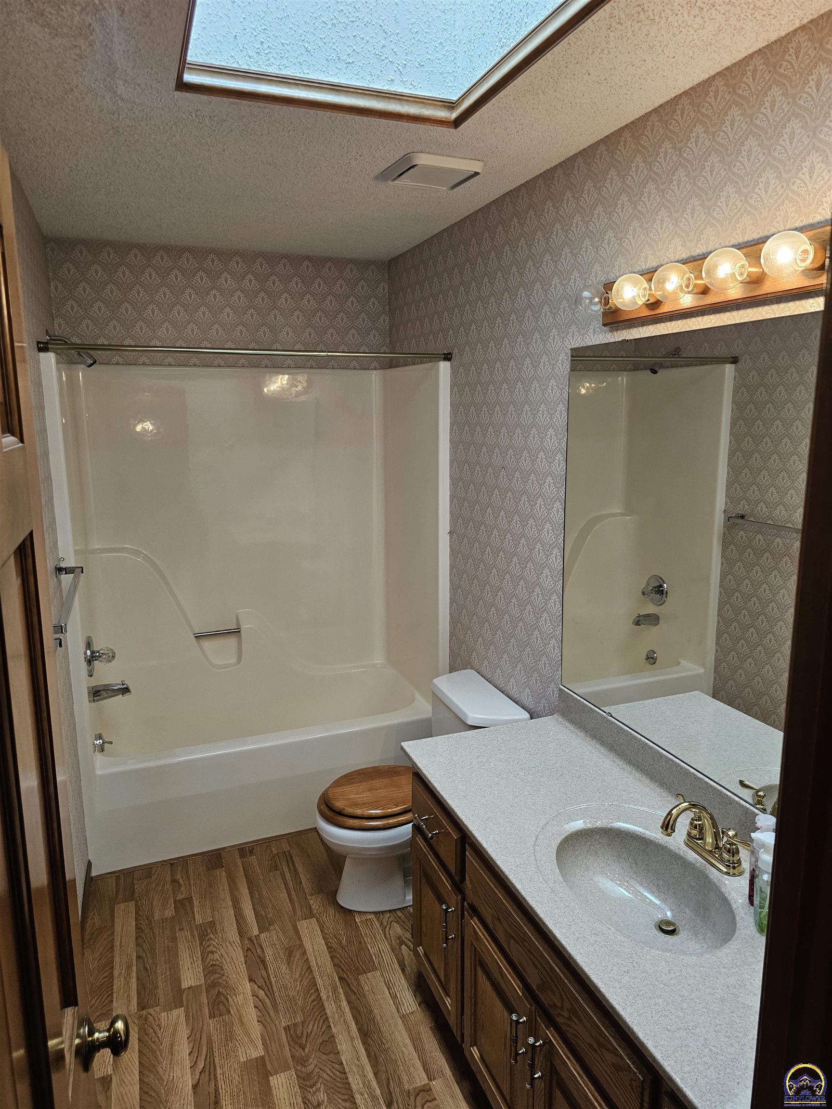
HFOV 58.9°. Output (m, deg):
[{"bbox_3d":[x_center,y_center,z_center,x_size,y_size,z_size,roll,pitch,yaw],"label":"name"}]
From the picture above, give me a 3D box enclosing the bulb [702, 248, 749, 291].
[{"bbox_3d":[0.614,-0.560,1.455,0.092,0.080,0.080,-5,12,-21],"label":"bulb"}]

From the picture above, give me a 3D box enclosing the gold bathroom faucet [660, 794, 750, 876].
[{"bbox_3d":[0.603,0.600,1.601,0.179,0.149,0.238,-5,12,-21],"label":"gold bathroom faucet"}]

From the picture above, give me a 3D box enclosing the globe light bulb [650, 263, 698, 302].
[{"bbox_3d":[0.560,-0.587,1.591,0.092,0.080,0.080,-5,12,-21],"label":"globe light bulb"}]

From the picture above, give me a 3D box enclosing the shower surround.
[{"bbox_3d":[-0.690,0.164,3.264,1.499,1.960,0.749,-5,12,-21],"label":"shower surround"}]

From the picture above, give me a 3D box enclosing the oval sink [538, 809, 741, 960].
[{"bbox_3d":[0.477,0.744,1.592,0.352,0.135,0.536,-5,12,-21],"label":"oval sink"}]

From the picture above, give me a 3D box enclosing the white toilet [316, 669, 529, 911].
[{"bbox_3d":[-0.010,0.898,2.683,0.715,0.743,0.467,-5,12,-21],"label":"white toilet"}]

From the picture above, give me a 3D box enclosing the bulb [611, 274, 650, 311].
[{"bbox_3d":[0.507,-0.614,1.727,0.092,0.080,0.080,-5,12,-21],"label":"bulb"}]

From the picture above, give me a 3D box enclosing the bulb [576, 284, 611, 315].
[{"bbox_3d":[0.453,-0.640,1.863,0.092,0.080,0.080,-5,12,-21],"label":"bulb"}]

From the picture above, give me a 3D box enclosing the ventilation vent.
[{"bbox_3d":[0.036,-1.147,2.231,0.236,0.030,0.286,-5,12,-21],"label":"ventilation vent"}]

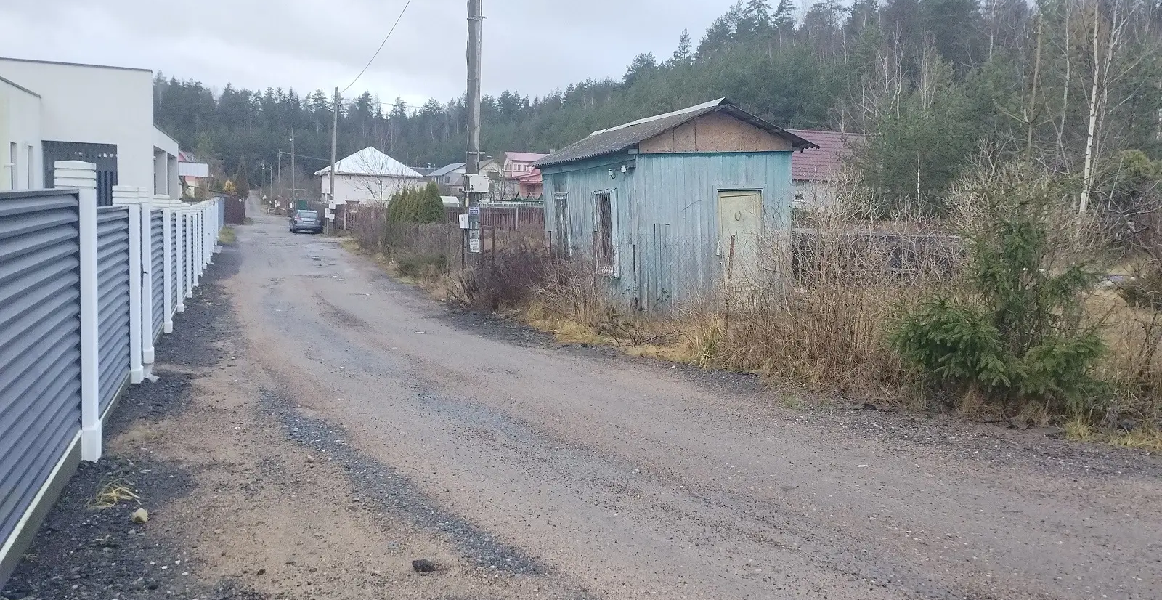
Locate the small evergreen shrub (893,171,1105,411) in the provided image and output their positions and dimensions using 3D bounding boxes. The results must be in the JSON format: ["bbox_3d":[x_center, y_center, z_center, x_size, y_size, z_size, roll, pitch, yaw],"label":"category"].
[{"bbox_3d":[3.592,-0.098,7.500,1.700,1.950,1.600,3,6,25],"label":"small evergreen shrub"}]

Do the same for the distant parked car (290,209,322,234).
[{"bbox_3d":[-18.186,-5.182,57.800,1.780,1.470,4.400,-2,6,-22],"label":"distant parked car"}]

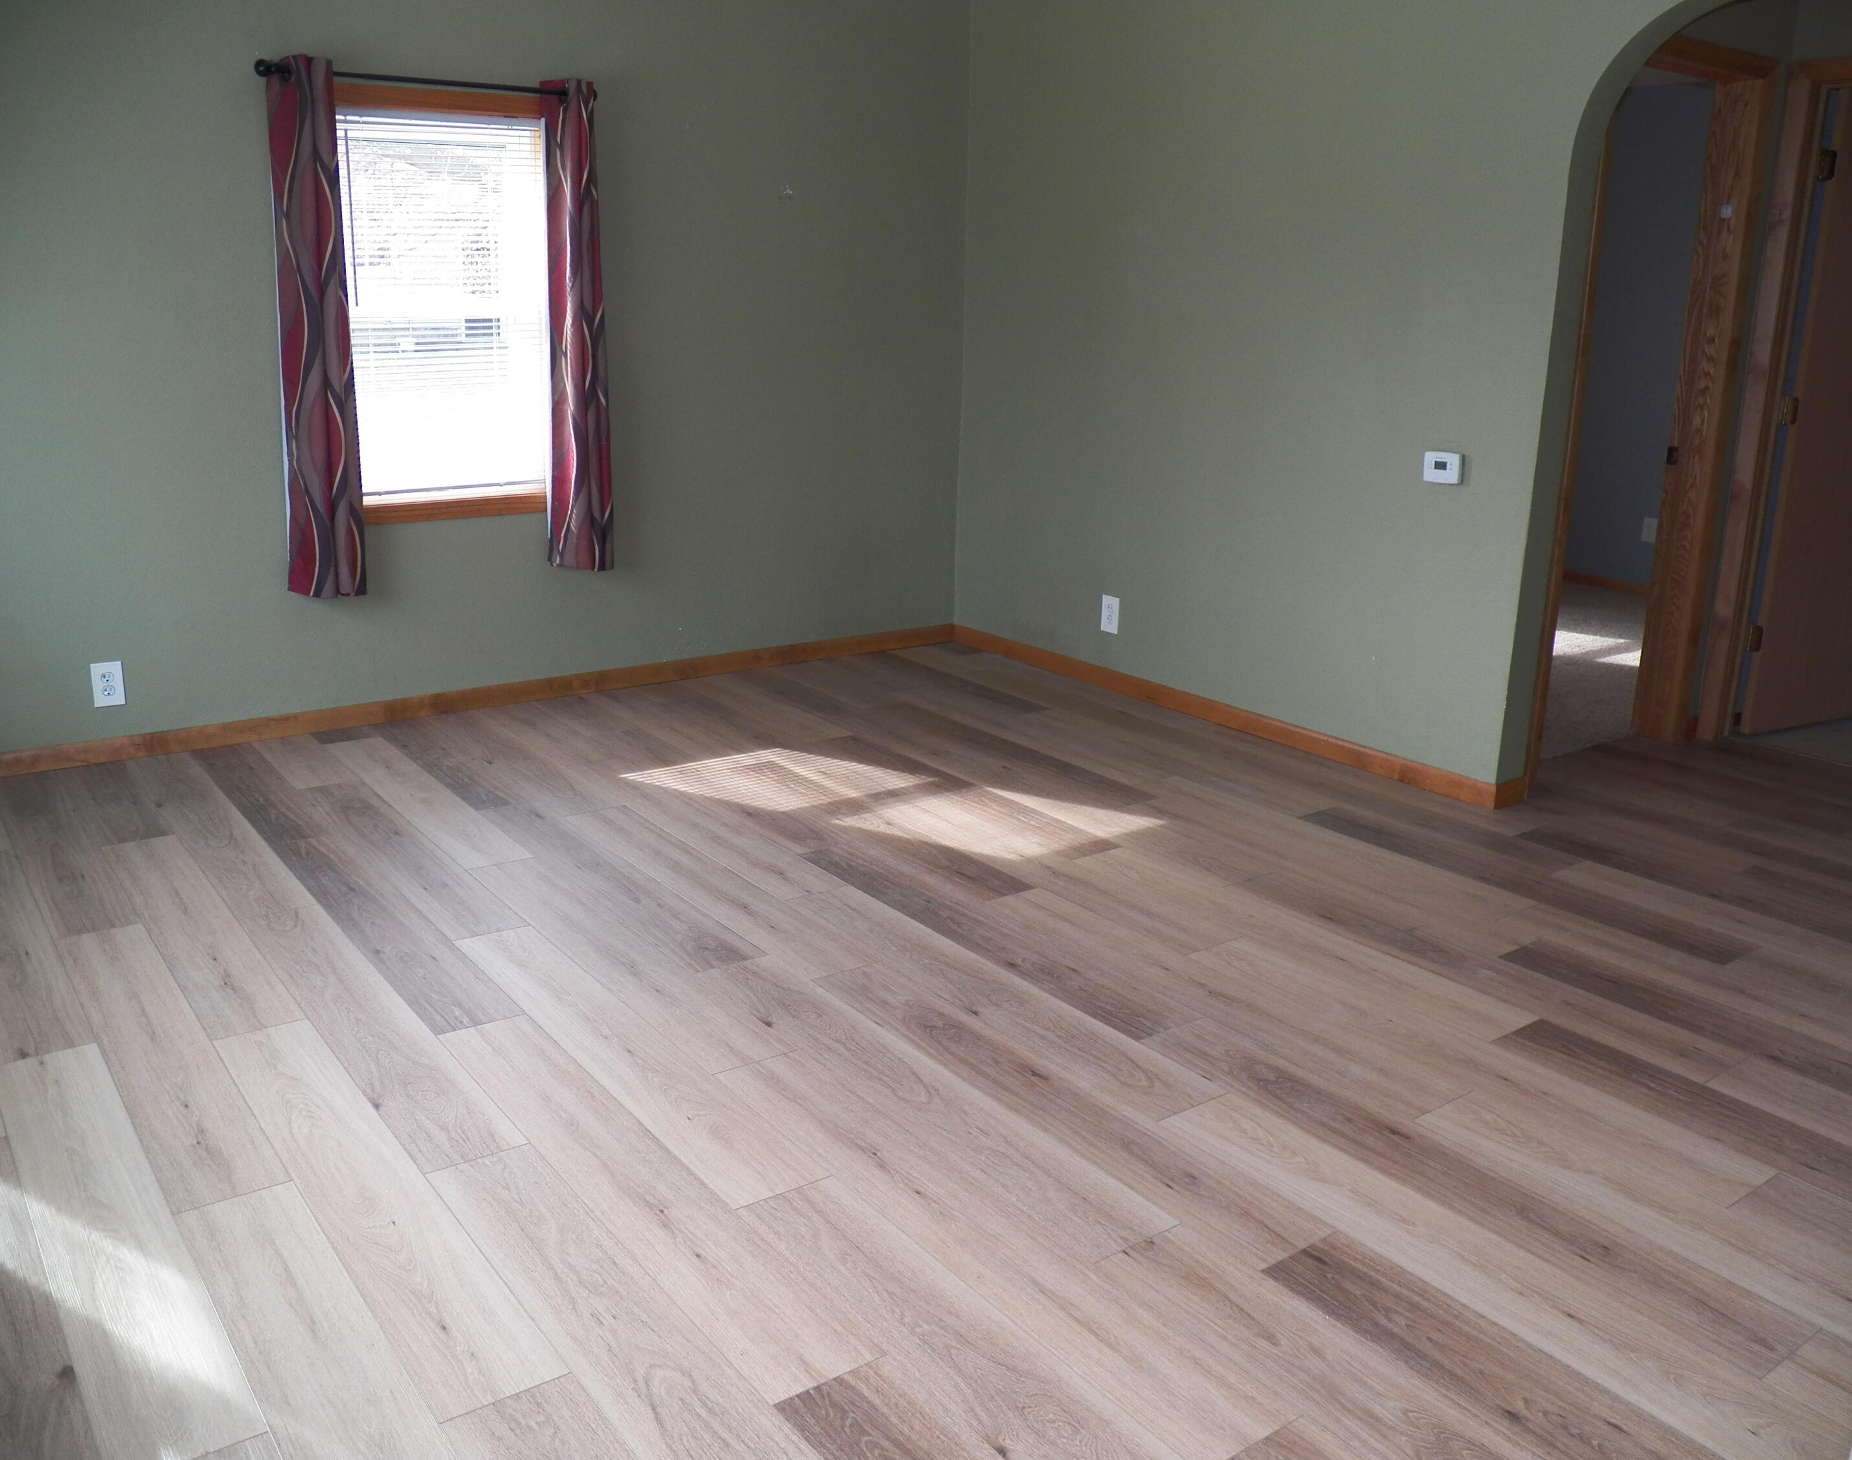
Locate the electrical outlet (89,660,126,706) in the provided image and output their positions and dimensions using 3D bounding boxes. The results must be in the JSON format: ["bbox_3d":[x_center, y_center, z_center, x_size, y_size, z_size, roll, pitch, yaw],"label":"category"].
[{"bbox_3d":[-2.413,-0.133,4.651,0.081,0.128,0.012,-10,19,-34],"label":"electrical outlet"}]

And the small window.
[{"bbox_3d":[-1.546,-1.326,4.995,0.763,1.305,0.097,-10,19,-34],"label":"small window"}]

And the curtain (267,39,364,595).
[{"bbox_3d":[-1.832,-1.169,4.690,0.214,1.561,0.120,-10,19,-34],"label":"curtain"}]

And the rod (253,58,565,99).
[{"bbox_3d":[-1.481,-1.948,4.747,1.041,0.058,0.088,-10,19,-34],"label":"rod"}]

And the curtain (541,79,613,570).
[{"bbox_3d":[-1.155,-1.294,5.160,0.199,1.561,0.120,-10,19,-34],"label":"curtain"}]

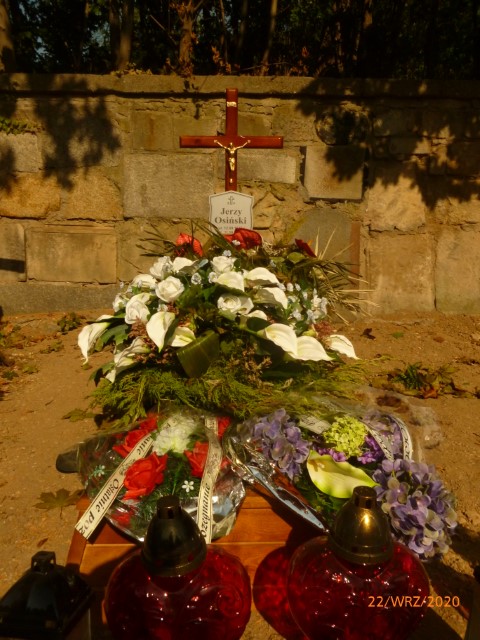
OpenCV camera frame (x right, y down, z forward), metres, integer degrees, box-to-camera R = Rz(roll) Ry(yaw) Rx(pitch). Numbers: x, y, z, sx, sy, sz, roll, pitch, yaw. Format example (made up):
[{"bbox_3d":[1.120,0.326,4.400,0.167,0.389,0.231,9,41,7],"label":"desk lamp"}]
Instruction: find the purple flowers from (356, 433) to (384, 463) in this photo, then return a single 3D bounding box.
[{"bbox_3d":[0.266,0.265,1.060,0.060,0.062,0.060,0,11,0],"label":"purple flowers"}]

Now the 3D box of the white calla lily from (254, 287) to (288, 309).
[{"bbox_3d":[0.098,-0.071,1.630,0.110,0.072,0.095,-5,12,-23],"label":"white calla lily"}]

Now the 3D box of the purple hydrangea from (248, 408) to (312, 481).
[{"bbox_3d":[0.079,0.255,1.060,0.128,0.145,0.125,0,11,0],"label":"purple hydrangea"}]

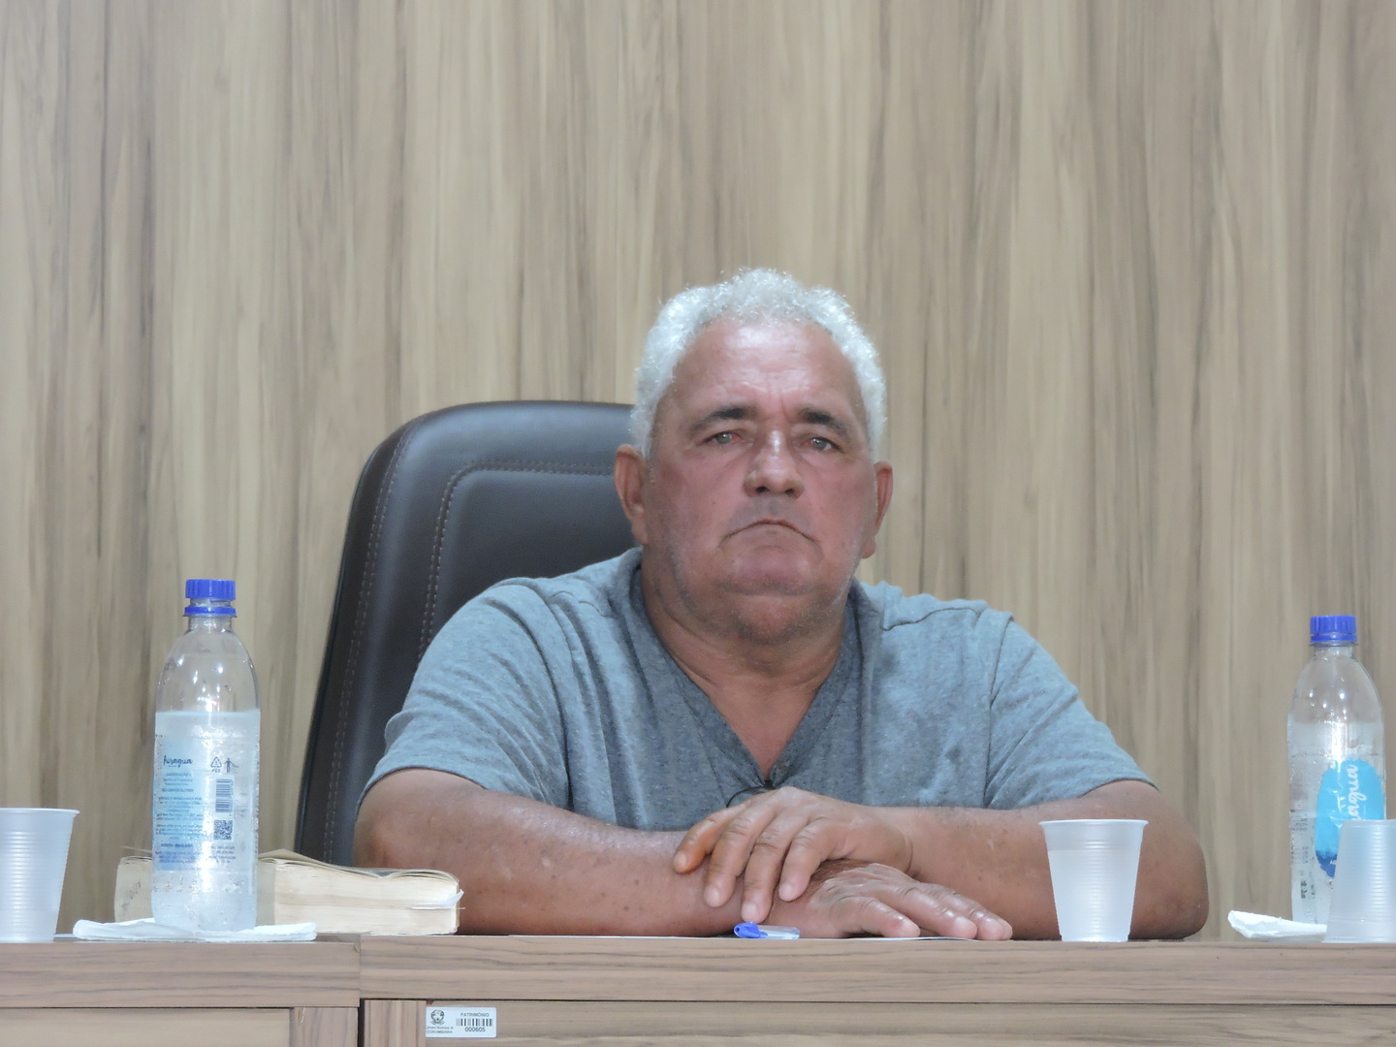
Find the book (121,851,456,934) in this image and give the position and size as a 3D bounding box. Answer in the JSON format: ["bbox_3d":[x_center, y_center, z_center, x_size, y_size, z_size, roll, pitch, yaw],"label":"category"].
[{"bbox_3d":[-0.270,0.245,4.873,0.139,0.050,0.203,3,-6,-35],"label":"book"}]

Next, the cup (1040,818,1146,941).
[{"bbox_3d":[0.254,0.230,4.790,0.071,0.080,0.071,0,-5,0],"label":"cup"}]

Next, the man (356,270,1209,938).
[{"bbox_3d":[0.056,0.447,5.020,0.570,1.230,0.680,0,-5,-4],"label":"man"}]

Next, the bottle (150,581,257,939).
[{"bbox_3d":[-0.299,0.142,4.560,0.064,0.215,0.064,0,-5,0],"label":"bottle"}]

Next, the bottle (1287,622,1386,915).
[{"bbox_3d":[0.421,0.166,4.910,0.065,0.211,0.065,0,-5,0],"label":"bottle"}]

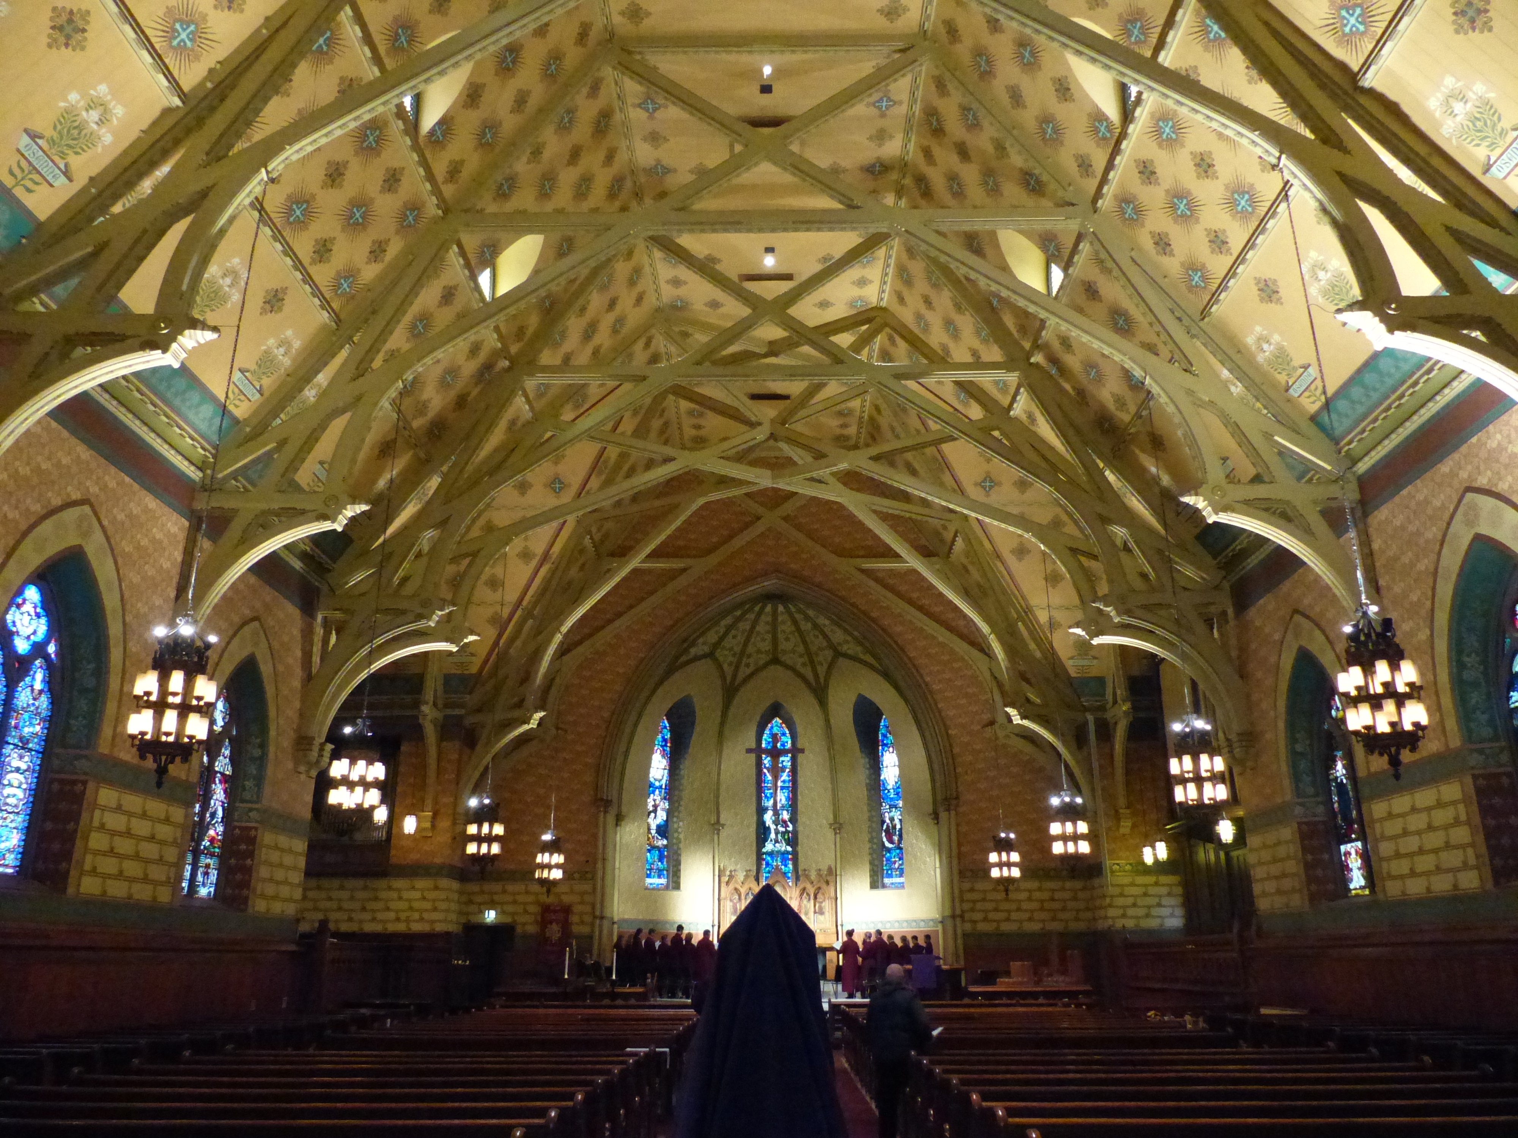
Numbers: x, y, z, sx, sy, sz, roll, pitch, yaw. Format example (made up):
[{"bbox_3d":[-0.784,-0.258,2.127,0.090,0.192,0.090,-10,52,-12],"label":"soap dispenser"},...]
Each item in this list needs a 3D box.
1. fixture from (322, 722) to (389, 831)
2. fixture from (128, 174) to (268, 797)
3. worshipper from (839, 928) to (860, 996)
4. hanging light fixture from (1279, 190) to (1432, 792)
[{"bbox_3d":[-5.942,3.063,16.110,0.780,1.722,0.780,0,-19,1],"label":"fixture"},{"bbox_3d":[-6.018,-1.171,12.161,0.760,7.090,0.760,0,-19,1],"label":"fixture"},{"bbox_3d":[2.333,10.085,28.011,0.500,1.680,0.420,14,-24,-35],"label":"worshipper"},{"bbox_3d":[6.300,-1.251,12.009,0.760,7.090,0.760,0,-19,1],"label":"hanging light fixture"}]

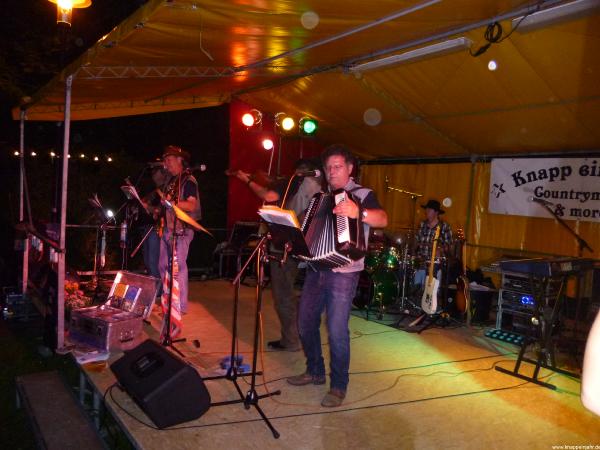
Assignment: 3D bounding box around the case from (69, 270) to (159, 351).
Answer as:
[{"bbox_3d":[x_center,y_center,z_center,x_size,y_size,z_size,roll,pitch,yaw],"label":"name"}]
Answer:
[{"bbox_3d":[-1.640,0.745,3.852,0.558,0.550,0.474,5,4,32],"label":"case"}]

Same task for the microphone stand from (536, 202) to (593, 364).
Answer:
[{"bbox_3d":[2.575,0.519,4.127,0.700,1.450,0.550,5,4,37],"label":"microphone stand"}]

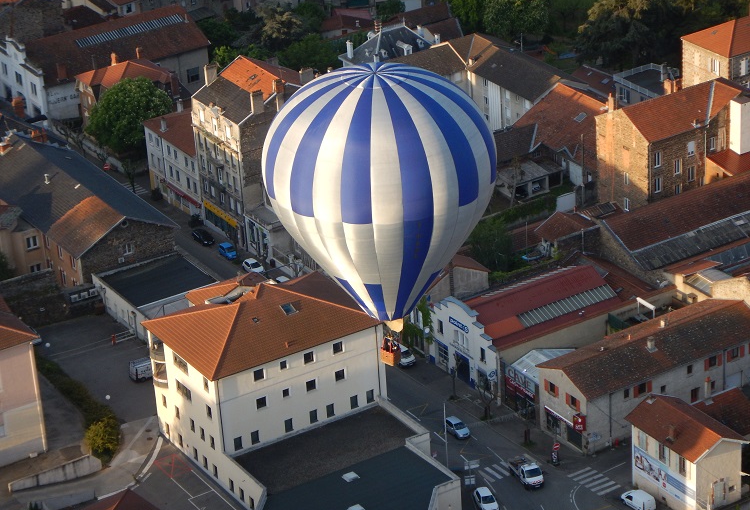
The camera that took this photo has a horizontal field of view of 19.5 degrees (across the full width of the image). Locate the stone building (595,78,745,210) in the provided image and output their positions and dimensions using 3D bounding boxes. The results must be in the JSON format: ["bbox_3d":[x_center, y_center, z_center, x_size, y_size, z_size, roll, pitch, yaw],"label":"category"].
[{"bbox_3d":[43.844,-16.266,313.358,21.328,15.641,12.086,-18,29,-28],"label":"stone building"}]

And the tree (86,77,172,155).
[{"bbox_3d":[-37.383,-20.870,334.474,13.000,12.600,13.000,-4,26,0],"label":"tree"}]

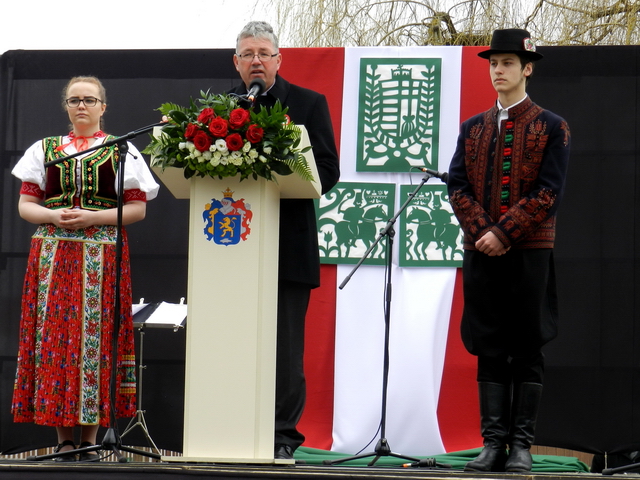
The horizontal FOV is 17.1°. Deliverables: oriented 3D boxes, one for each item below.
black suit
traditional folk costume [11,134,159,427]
[{"bbox_3d":[-0.217,0.083,8.620,0.580,1.518,0.400,0,-6,14],"label":"black suit"},{"bbox_3d":[-0.966,0.162,8.719,0.600,1.201,0.440,1,-6,7],"label":"traditional folk costume"}]

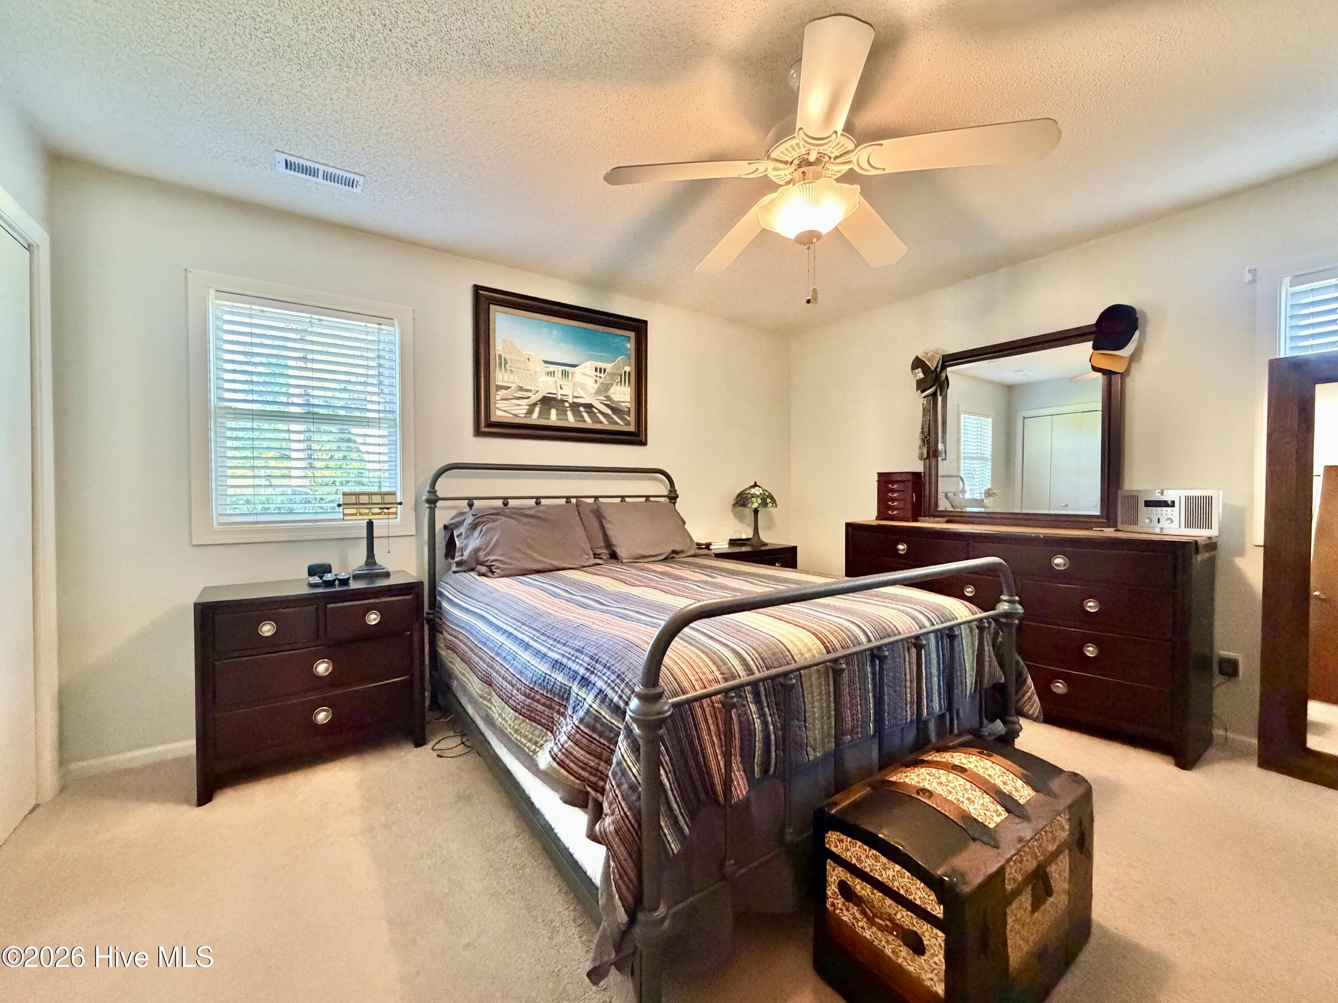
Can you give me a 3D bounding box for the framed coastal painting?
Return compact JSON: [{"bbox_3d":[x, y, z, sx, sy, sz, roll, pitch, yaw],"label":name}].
[{"bbox_3d":[-0.611,-0.782,3.311,1.120,0.830,0.044,-1,1,-35],"label":"framed coastal painting"}]

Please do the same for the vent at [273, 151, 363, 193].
[{"bbox_3d":[-1.402,-1.325,2.182,0.298,0.015,0.155,-1,1,-35],"label":"vent"}]

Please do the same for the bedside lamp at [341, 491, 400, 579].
[{"bbox_3d":[-1.422,0.157,2.584,0.270,0.400,0.165,-1,1,-35],"label":"bedside lamp"}]

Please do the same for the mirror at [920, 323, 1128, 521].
[{"bbox_3d":[1.942,-0.388,3.075,0.050,1.025,0.985,-1,1,-35],"label":"mirror"}]

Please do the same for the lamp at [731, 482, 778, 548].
[{"bbox_3d":[0.650,0.094,4.002,0.335,0.475,0.335,0,1,0],"label":"lamp"}]

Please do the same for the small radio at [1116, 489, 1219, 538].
[{"bbox_3d":[2.302,0.047,2.506,0.095,0.195,0.345,-1,1,-30],"label":"small radio"}]

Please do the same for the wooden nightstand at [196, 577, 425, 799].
[{"bbox_3d":[-1.528,0.734,2.355,0.775,0.745,0.425,-1,1,-37],"label":"wooden nightstand"}]

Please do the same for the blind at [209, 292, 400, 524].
[{"bbox_3d":[-1.720,-0.405,2.618,0.735,0.990,0.060,-1,1,-35],"label":"blind"}]

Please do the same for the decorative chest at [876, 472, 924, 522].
[{"bbox_3d":[1.482,-0.030,3.465,0.140,0.315,0.250,-1,1,-35],"label":"decorative chest"}]

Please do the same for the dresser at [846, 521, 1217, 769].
[{"bbox_3d":[1.805,0.621,2.998,0.395,0.944,1.680,-1,1,-35],"label":"dresser"}]

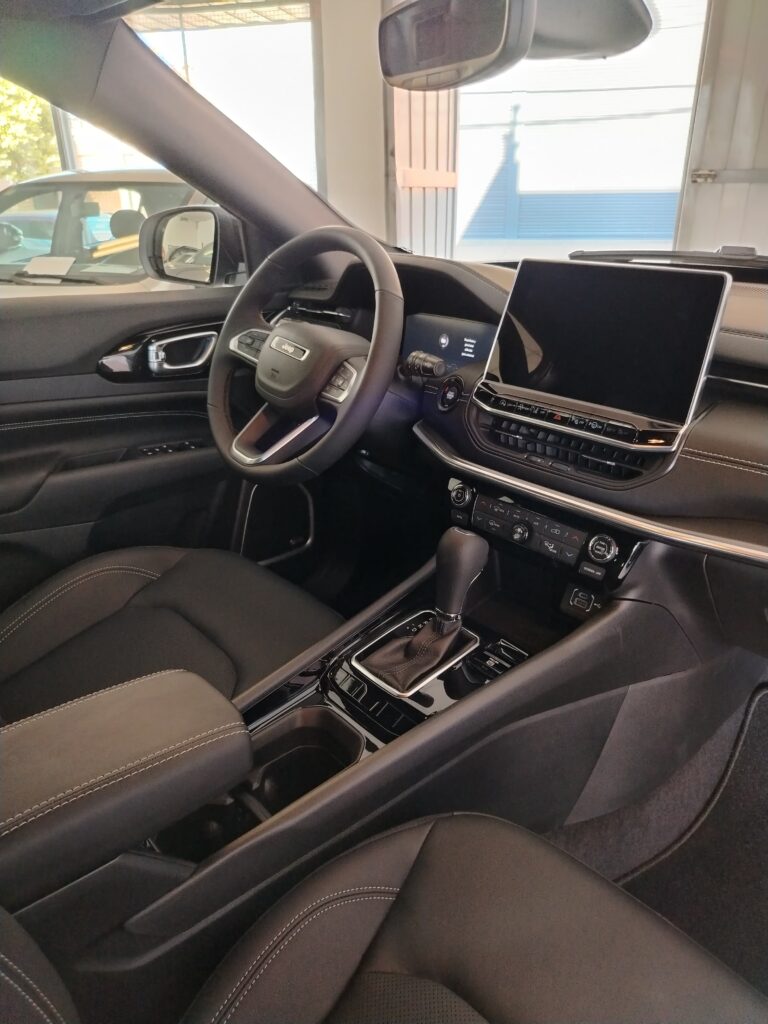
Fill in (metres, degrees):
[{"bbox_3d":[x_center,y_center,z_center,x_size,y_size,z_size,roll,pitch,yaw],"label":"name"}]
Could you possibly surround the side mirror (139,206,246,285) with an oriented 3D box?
[{"bbox_3d":[-0.352,-0.520,1.376,0.235,0.158,0.120,18,30,35],"label":"side mirror"}]

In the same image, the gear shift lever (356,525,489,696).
[{"bbox_3d":[0.045,0.095,0.752,0.140,0.138,0.085,-22,32,-38],"label":"gear shift lever"}]

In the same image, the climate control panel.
[{"bbox_3d":[0.164,0.023,0.807,0.030,0.068,0.255,3,15,-46],"label":"climate control panel"}]

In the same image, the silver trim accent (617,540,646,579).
[{"bbox_3d":[0.254,0.050,0.718,0.014,0.046,0.014,3,26,-46],"label":"silver trim accent"}]

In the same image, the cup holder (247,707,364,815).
[{"bbox_3d":[-0.078,0.249,0.672,0.110,0.080,0.095,-22,32,-38],"label":"cup holder"}]

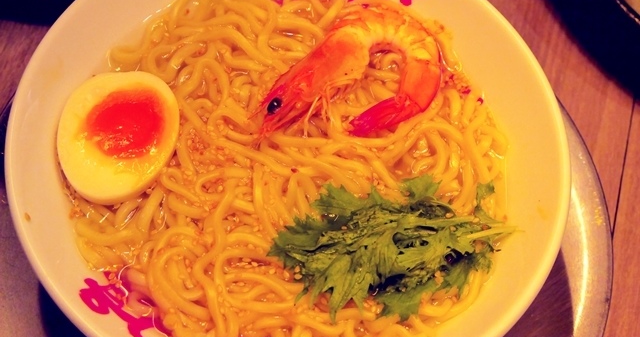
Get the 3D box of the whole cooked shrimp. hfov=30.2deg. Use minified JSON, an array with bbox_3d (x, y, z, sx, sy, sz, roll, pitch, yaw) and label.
[{"bbox_3d":[0.012,-0.030,0.458,0.053,0.021,0.087,39,66,17],"label":"whole cooked shrimp"}]

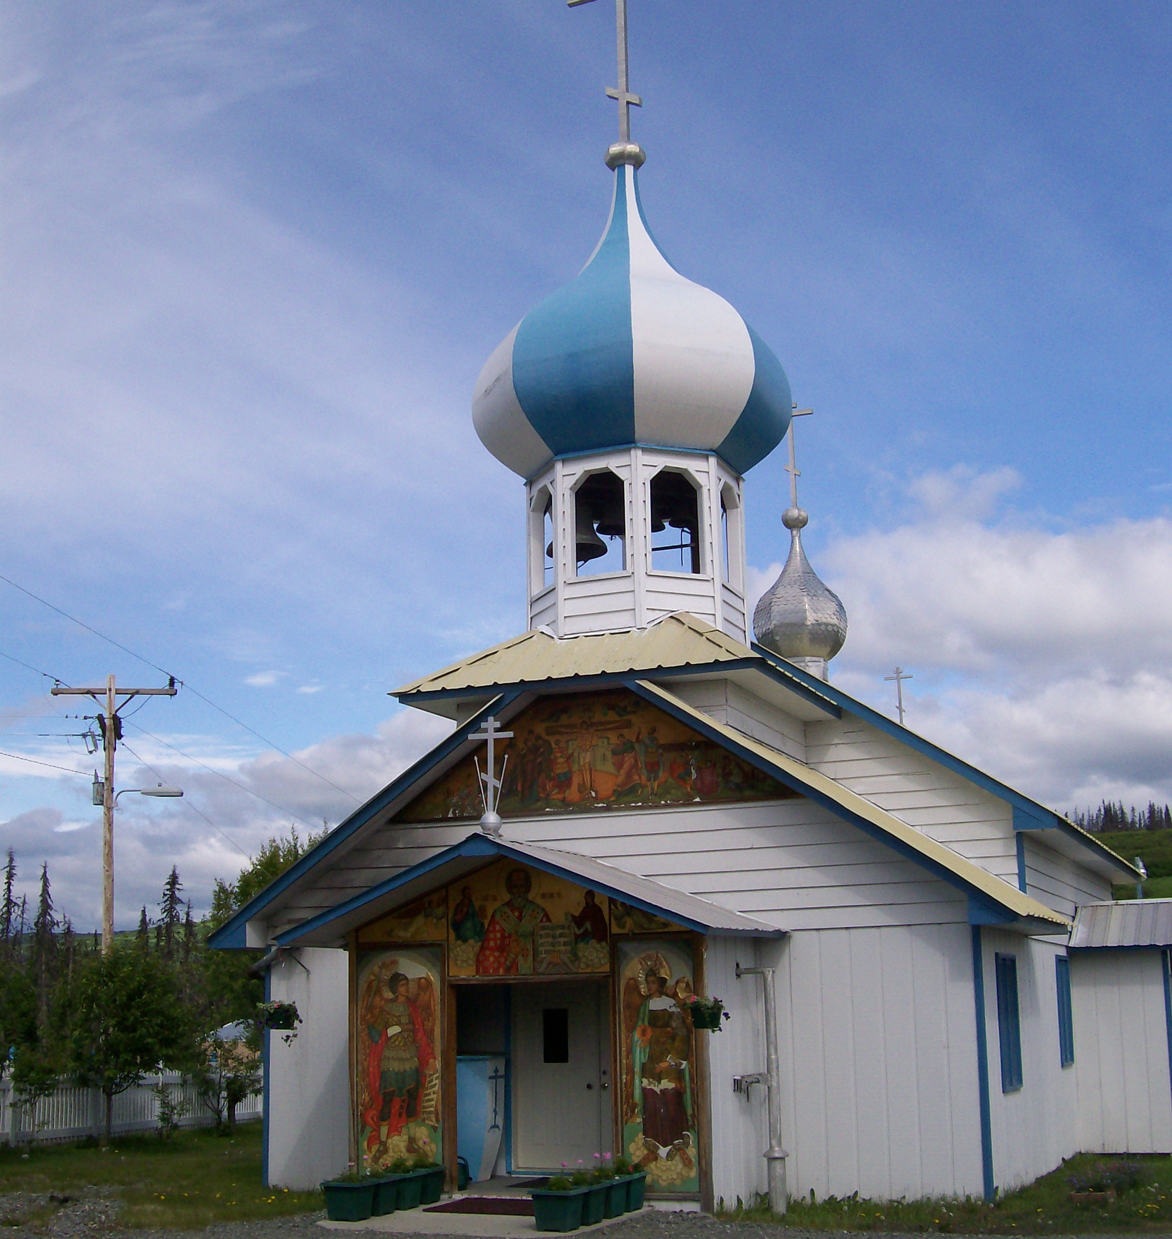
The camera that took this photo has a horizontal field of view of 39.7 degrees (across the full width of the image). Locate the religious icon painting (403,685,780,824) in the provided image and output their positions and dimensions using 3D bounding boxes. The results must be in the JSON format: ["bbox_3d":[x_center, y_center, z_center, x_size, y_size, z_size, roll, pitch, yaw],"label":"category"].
[{"bbox_3d":[-0.050,1.367,16.843,4.500,1.260,0.060,-7,-14,22],"label":"religious icon painting"}]

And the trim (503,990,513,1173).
[{"bbox_3d":[-0.789,4.613,16.444,0.085,2.000,0.040,-7,-14,22],"label":"trim"}]

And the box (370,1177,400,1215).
[{"bbox_3d":[-1.788,4.855,13.733,0.380,0.310,0.390,-7,-14,22],"label":"box"}]

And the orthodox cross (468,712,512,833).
[{"bbox_3d":[-0.905,1.466,15.557,0.490,1.130,0.200,-6,-14,22],"label":"orthodox cross"}]

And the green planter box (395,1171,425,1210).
[{"bbox_3d":[-1.733,5.337,15.211,0.400,0.310,0.430,-6,-14,22],"label":"green planter box"}]

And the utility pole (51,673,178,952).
[{"bbox_3d":[-8.807,5.013,29.933,2.500,8.300,0.450,0,-13,-2],"label":"utility pole"}]

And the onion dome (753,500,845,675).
[{"bbox_3d":[3.293,-0.402,25.082,1.440,2.720,1.440,-7,-14,22],"label":"onion dome"}]

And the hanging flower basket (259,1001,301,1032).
[{"bbox_3d":[-2.777,3.600,14.811,0.320,0.270,0.320,-7,-14,22],"label":"hanging flower basket"}]

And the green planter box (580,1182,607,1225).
[{"bbox_3d":[-0.033,5.052,14.057,0.400,0.310,0.430,-6,-14,22],"label":"green planter box"}]

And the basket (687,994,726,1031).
[{"bbox_3d":[1.034,3.399,14.039,0.350,0.310,0.320,-1,-13,0],"label":"basket"}]

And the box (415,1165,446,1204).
[{"bbox_3d":[-1.497,5.027,14.462,0.380,0.310,0.390,-7,-14,22],"label":"box"}]

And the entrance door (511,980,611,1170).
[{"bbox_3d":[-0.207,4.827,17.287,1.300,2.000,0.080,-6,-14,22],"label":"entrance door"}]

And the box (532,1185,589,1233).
[{"bbox_3d":[-0.202,4.580,12.621,0.380,0.310,0.390,-7,-14,22],"label":"box"}]

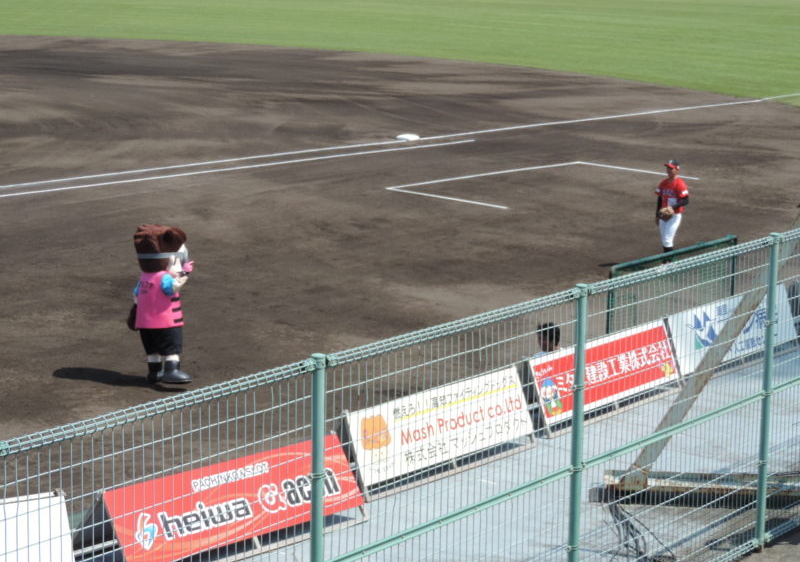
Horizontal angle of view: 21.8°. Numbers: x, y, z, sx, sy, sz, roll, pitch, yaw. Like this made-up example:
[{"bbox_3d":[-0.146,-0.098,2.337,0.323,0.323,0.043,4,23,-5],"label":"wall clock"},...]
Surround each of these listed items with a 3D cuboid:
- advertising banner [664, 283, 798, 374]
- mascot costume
[{"bbox_3d":[2.646,0.376,16.566,0.060,0.465,1.820,-14,-1,40],"label":"advertising banner"},{"bbox_3d":[-2.780,0.279,24.350,0.720,1.835,0.640,-8,14,-38],"label":"mascot costume"}]

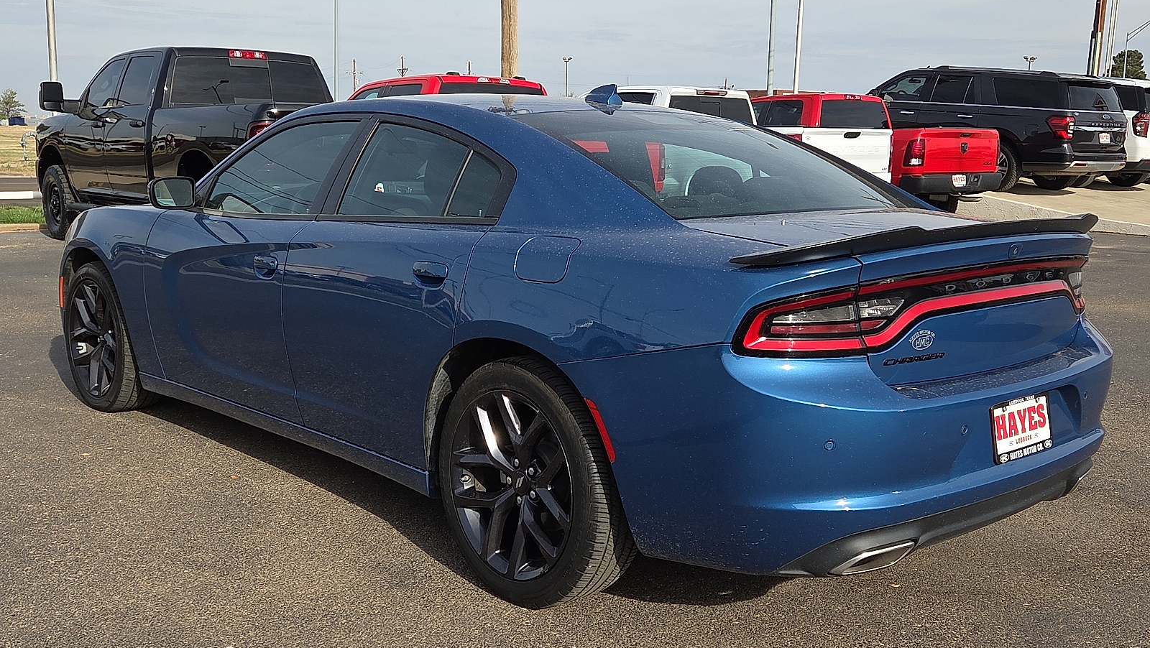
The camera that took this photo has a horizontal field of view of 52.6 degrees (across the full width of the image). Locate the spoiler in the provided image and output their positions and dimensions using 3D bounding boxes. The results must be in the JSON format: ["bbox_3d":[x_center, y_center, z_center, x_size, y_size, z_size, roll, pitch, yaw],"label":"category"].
[{"bbox_3d":[1.053,-0.245,3.195,1.520,0.115,0.360,-7,12,-43],"label":"spoiler"}]

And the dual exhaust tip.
[{"bbox_3d":[0.711,0.571,2.831,0.245,0.075,0.120,-7,12,-43],"label":"dual exhaust tip"}]

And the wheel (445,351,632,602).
[{"bbox_3d":[-0.098,0.438,3.333,0.250,0.730,0.730,-7,12,-43],"label":"wheel"}]

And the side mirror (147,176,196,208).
[{"bbox_3d":[-1.569,-0.514,4.501,0.195,0.135,0.130,-8,13,-42],"label":"side mirror"}]

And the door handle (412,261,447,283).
[{"bbox_3d":[-0.418,-0.155,3.448,0.048,0.058,0.165,-7,12,-43],"label":"door handle"}]

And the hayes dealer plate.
[{"bbox_3d":[1.194,0.277,3.107,0.310,0.160,0.020,-7,3,-43],"label":"hayes dealer plate"}]

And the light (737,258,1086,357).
[{"bbox_3d":[1.084,-0.073,3.154,1.660,0.215,0.260,-8,13,-42],"label":"light"}]

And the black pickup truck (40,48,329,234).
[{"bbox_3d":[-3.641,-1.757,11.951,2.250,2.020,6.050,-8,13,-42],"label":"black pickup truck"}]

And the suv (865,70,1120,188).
[{"bbox_3d":[6.694,-3.396,20.018,2.060,1.950,5.350,-5,13,-36],"label":"suv"}]

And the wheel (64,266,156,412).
[{"bbox_3d":[-2.181,0.052,5.523,0.245,0.725,0.725,-8,13,-42],"label":"wheel"}]

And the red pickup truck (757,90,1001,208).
[{"bbox_3d":[3.687,-2.657,18.331,2.120,1.960,5.800,-6,12,-36],"label":"red pickup truck"}]

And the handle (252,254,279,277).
[{"bbox_3d":[-1.112,-0.207,4.175,0.052,0.082,0.175,-8,13,-42],"label":"handle"}]

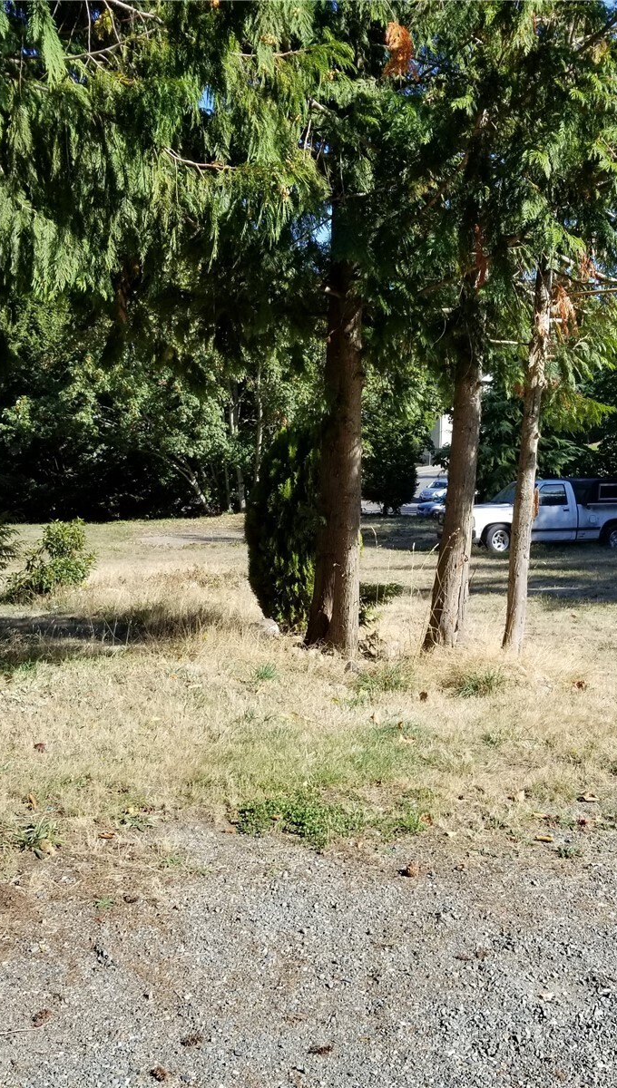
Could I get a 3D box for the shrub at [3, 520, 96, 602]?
[{"bbox_3d":[-3.636,0.231,15.300,1.300,1.160,1.150,0,3,0],"label":"shrub"}]

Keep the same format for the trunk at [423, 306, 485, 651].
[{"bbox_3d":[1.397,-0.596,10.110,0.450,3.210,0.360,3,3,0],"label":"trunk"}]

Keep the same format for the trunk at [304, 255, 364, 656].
[{"bbox_3d":[0.276,-0.807,10.047,0.450,3.680,0.420,1,3,0],"label":"trunk"}]

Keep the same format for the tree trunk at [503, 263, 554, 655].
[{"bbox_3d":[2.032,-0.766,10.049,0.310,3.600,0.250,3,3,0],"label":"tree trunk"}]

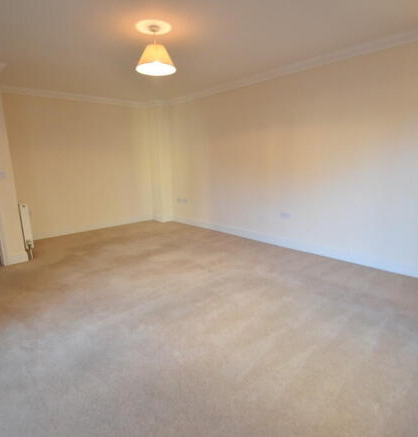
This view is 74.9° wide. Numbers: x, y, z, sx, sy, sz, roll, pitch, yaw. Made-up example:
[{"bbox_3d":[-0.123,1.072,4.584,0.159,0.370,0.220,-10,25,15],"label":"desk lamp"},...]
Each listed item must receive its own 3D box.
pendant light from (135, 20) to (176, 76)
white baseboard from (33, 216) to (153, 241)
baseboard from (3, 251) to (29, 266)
[{"bbox_3d":[-0.477,-1.523,2.448,0.355,0.350,0.355,-1,12,0],"label":"pendant light"},{"bbox_3d":[-2.065,0.141,5.119,2.300,0.145,0.020,-12,16,-42],"label":"white baseboard"},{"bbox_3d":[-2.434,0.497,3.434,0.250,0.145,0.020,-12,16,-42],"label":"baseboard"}]

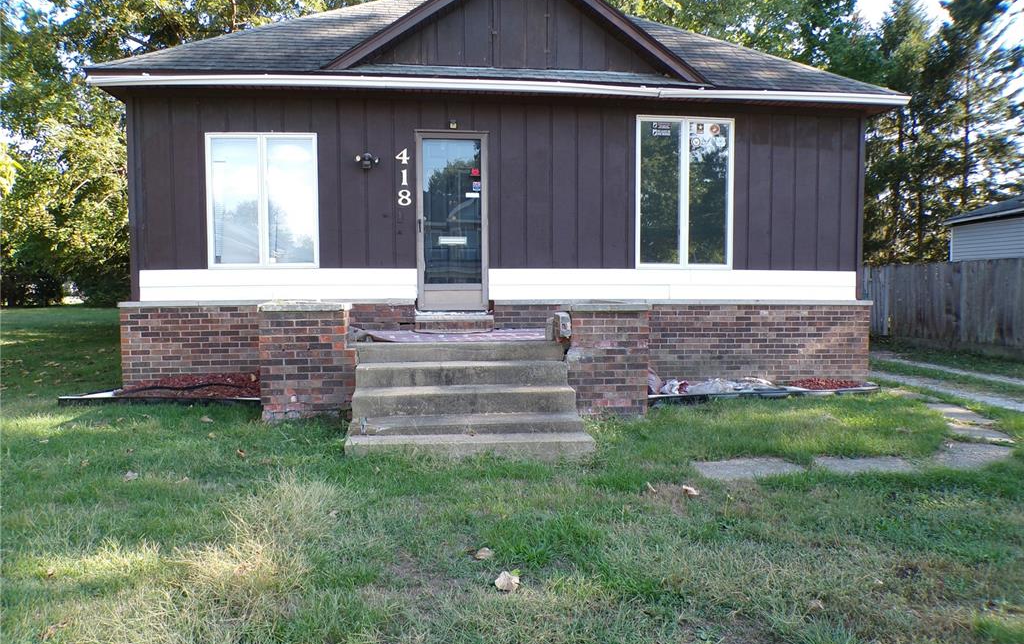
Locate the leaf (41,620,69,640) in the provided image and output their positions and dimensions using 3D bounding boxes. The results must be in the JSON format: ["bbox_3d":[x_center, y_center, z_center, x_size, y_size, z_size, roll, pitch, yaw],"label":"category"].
[{"bbox_3d":[-1.755,1.183,2.723,0.105,0.040,0.090,0,3,-7],"label":"leaf"}]

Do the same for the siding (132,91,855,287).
[{"bbox_3d":[0.083,-1.528,8.457,8.755,2.250,0.150,0,3,-7],"label":"siding"}]

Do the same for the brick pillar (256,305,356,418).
[{"bbox_3d":[-1.825,0.353,6.460,0.825,1.040,0.550,0,3,-7],"label":"brick pillar"}]

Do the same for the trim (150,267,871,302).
[{"bbox_3d":[0.098,-0.443,8.471,8.606,0.370,0.070,0,3,-7],"label":"trim"}]

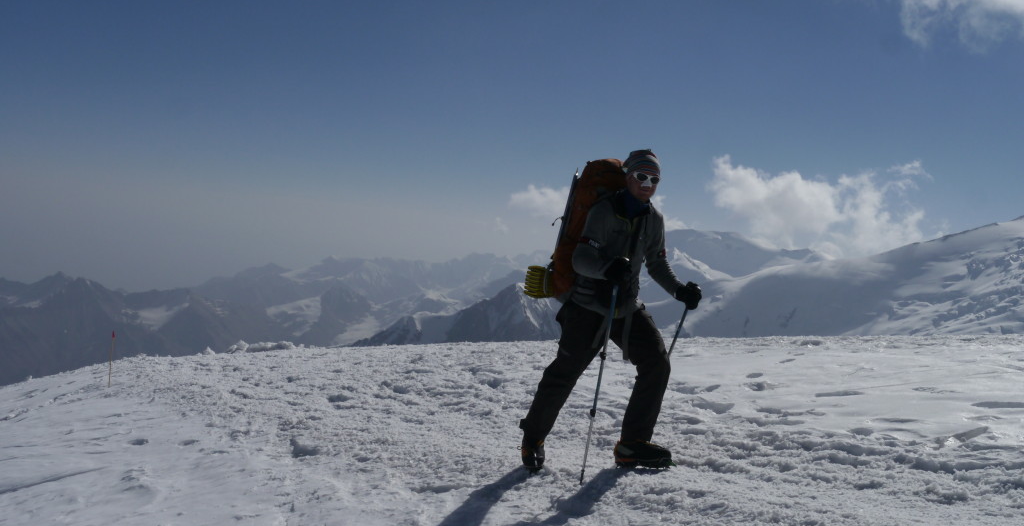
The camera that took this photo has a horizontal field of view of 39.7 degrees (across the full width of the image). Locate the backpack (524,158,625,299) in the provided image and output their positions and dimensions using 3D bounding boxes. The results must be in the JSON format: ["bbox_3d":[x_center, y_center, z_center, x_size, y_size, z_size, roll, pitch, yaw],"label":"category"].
[{"bbox_3d":[0.376,-0.181,7.680,0.380,0.700,0.340,2,17,-46],"label":"backpack"}]

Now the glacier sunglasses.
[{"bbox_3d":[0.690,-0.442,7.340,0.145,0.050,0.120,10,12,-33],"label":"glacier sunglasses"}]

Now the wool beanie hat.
[{"bbox_3d":[0.670,-0.519,7.400,0.180,0.155,0.210,10,12,-33],"label":"wool beanie hat"}]

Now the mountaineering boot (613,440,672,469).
[{"bbox_3d":[0.699,1.008,7.550,0.310,0.180,0.120,0,2,18],"label":"mountaineering boot"}]

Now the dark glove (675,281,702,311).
[{"bbox_3d":[0.926,0.176,7.450,0.140,0.150,0.115,1,2,41],"label":"dark glove"}]

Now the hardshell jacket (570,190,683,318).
[{"bbox_3d":[0.597,-0.045,7.470,0.500,0.640,0.360,0,15,-41],"label":"hardshell jacket"}]

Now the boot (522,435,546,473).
[{"bbox_3d":[0.116,1.008,7.470,0.120,0.200,0.300,0,1,-9],"label":"boot"}]

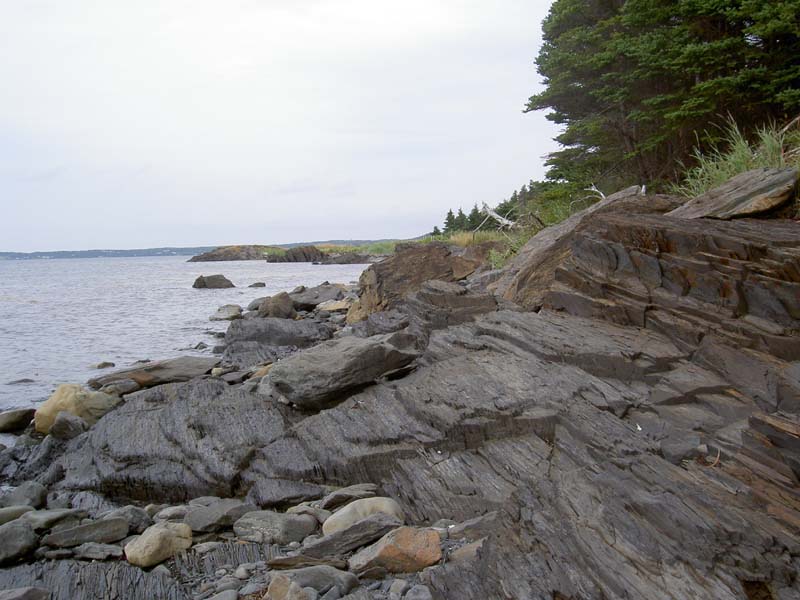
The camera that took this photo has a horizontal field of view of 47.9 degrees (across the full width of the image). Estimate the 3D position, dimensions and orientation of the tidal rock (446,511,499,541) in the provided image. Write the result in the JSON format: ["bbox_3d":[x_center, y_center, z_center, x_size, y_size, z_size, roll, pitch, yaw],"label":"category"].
[{"bbox_3d":[0.383,1.192,4.764,0.280,0.120,0.250,-1,3,0],"label":"tidal rock"}]

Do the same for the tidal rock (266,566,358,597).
[{"bbox_3d":[-0.425,1.366,4.375,0.440,0.130,0.270,-1,3,0],"label":"tidal rock"}]

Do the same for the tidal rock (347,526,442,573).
[{"bbox_3d":[-0.031,1.206,4.350,0.448,0.173,0.291,-2,3,-20],"label":"tidal rock"}]

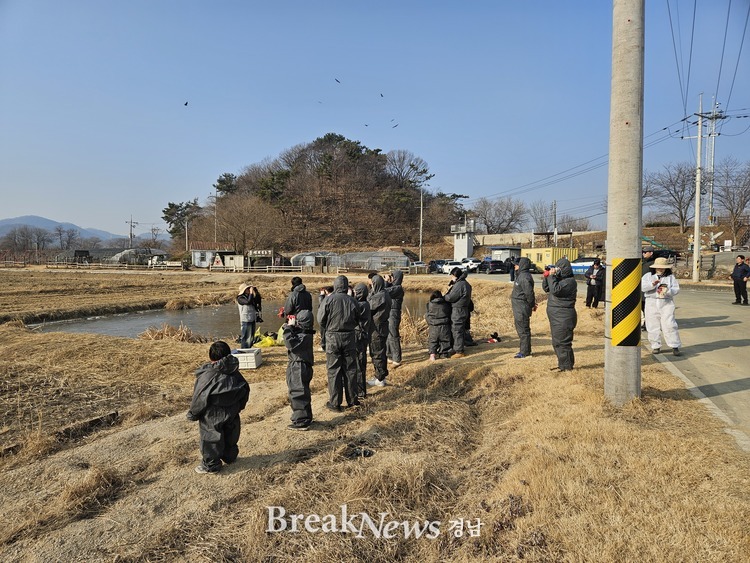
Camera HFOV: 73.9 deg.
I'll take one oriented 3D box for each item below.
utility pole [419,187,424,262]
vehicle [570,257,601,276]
[{"bbox_3d":[6.530,-7.442,70.000,0.350,11.200,0.350,0,3,0],"label":"utility pole"},{"bbox_3d":[21.854,-1.617,52.000,4.600,1.650,1.850,1,3,17],"label":"vehicle"}]

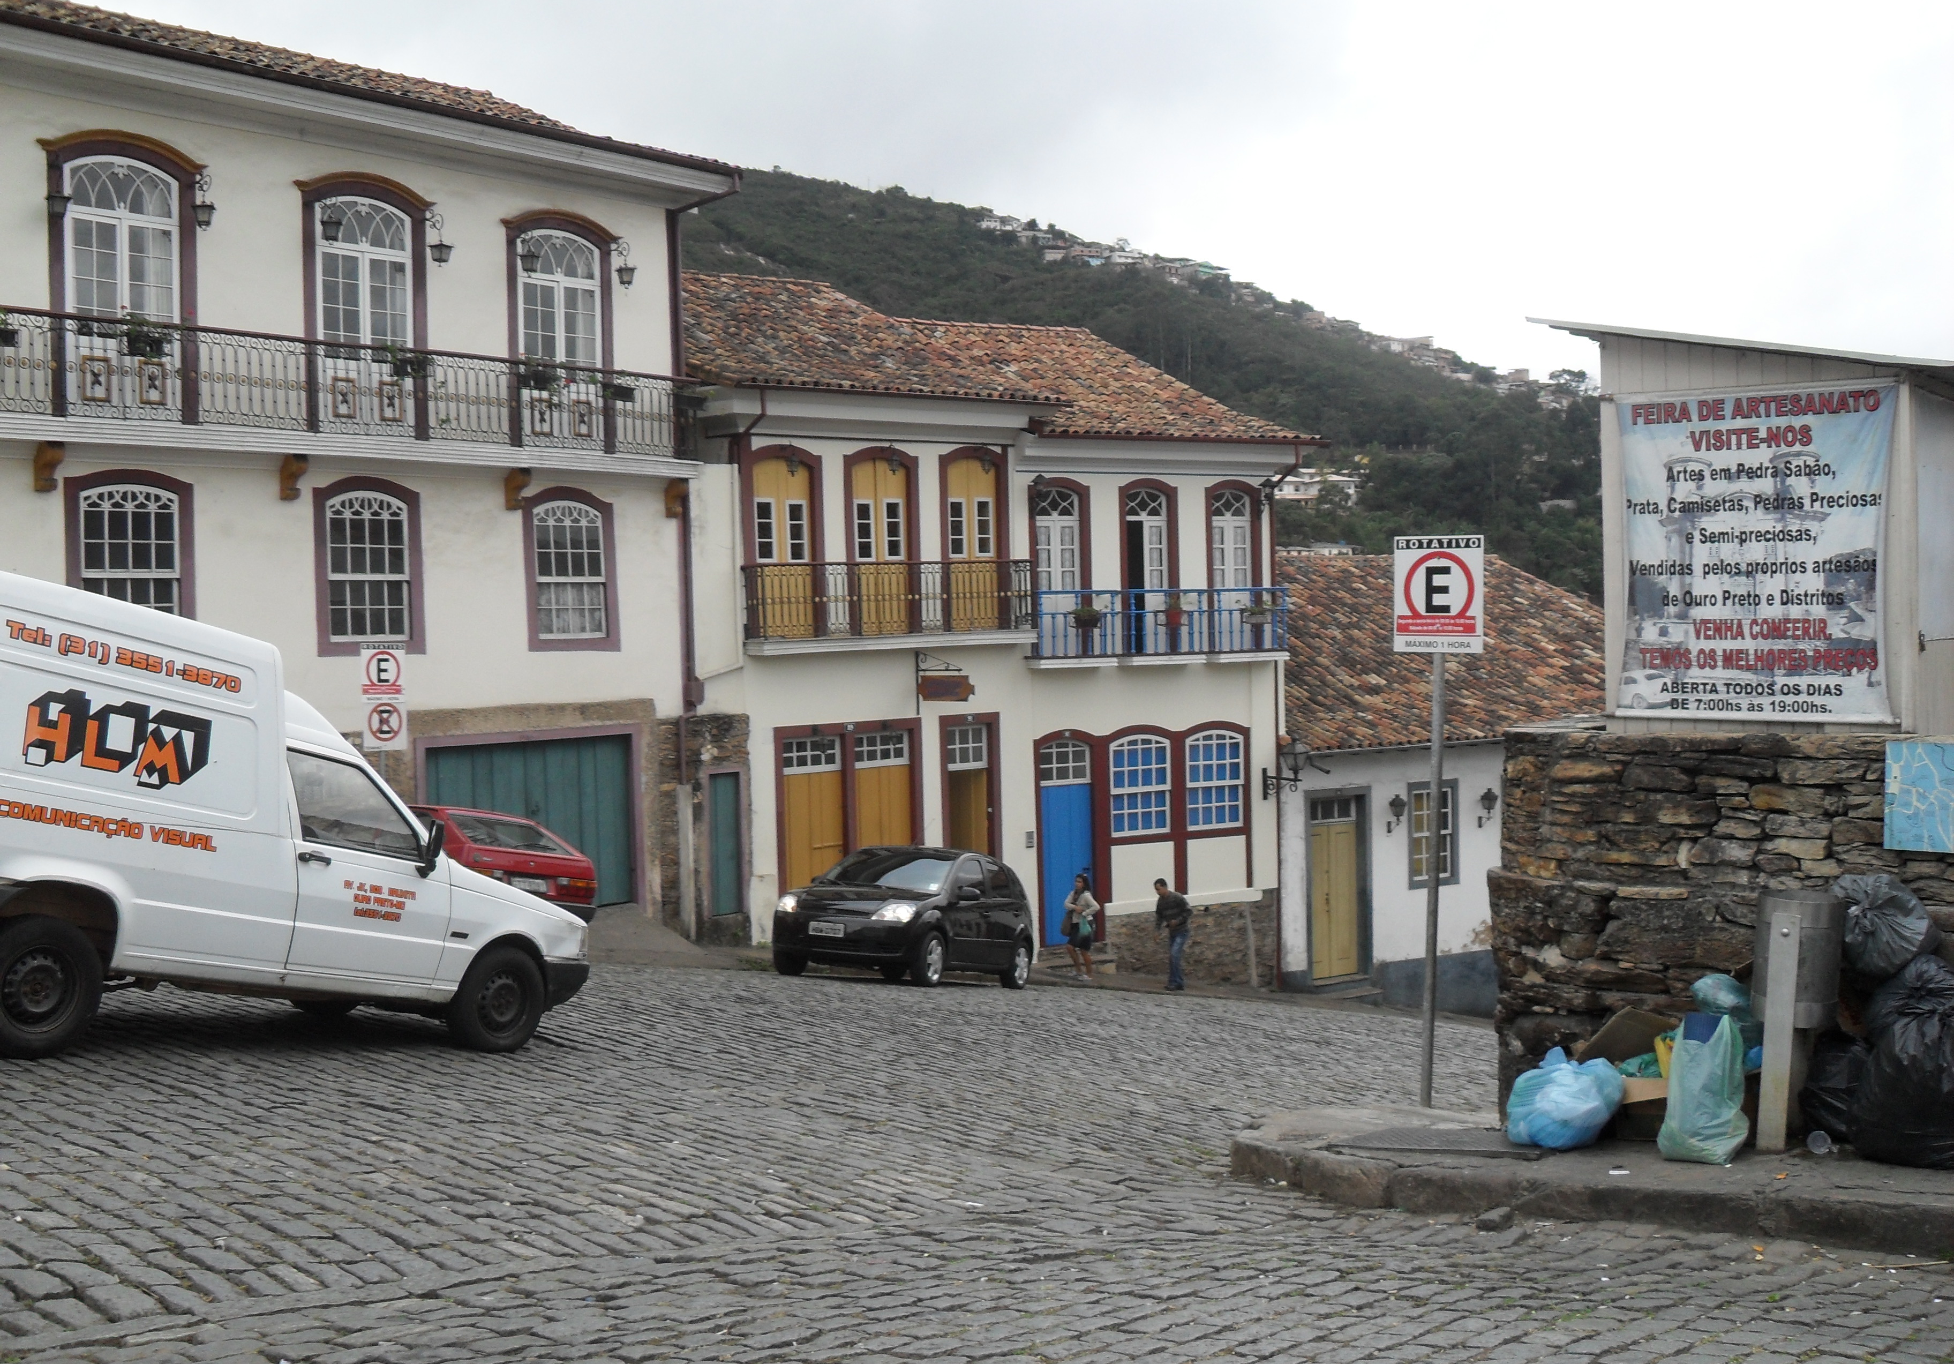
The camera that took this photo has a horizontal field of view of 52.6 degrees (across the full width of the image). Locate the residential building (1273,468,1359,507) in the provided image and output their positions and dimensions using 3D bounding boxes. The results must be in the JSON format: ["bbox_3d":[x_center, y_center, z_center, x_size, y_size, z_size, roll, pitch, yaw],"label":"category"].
[{"bbox_3d":[56.606,-32.638,330.000,15.000,7.000,10.000,-1,2,6],"label":"residential building"}]

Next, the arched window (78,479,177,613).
[{"bbox_3d":[-8.584,-1.182,20.000,0.150,1.650,1.060,1,3,41],"label":"arched window"}]

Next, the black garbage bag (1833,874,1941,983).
[{"bbox_3d":[4.141,1.123,9.000,0.500,0.480,0.450,0,3,29],"label":"black garbage bag"}]

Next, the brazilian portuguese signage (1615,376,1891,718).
[{"bbox_3d":[3.831,-0.637,9.750,1.340,1.620,0.040,0,3,29],"label":"brazilian portuguese signage"}]

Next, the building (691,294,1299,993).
[{"bbox_3d":[-1.309,-0.854,31.469,10.600,10.800,8.500,-3,2,-34],"label":"building"}]

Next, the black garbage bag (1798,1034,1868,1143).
[{"bbox_3d":[3.962,1.860,9.100,0.420,0.510,0.400,0,3,29],"label":"black garbage bag"}]

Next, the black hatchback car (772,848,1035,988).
[{"bbox_3d":[-0.670,2.440,20.750,1.730,1.460,3.910,2,-9,22],"label":"black hatchback car"}]

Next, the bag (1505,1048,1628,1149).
[{"bbox_3d":[2.606,1.836,8.750,0.510,0.440,0.420,-1,2,3],"label":"bag"}]

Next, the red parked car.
[{"bbox_3d":[-5.620,1.930,20.200,3.800,1.370,1.600,2,-8,42],"label":"red parked car"}]

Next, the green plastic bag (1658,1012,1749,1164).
[{"bbox_3d":[3.160,1.771,8.600,0.390,0.620,0.300,-1,2,6],"label":"green plastic bag"}]

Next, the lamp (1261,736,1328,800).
[{"bbox_3d":[4.759,1.351,30.674,0.430,0.980,0.970,-2,2,-29],"label":"lamp"}]

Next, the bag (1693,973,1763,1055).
[{"bbox_3d":[3.558,1.579,9.350,0.360,0.400,0.330,0,3,29],"label":"bag"}]

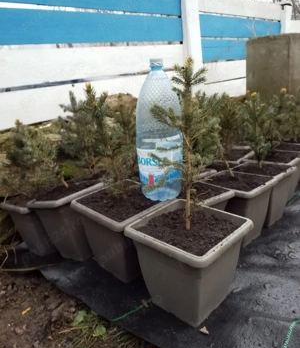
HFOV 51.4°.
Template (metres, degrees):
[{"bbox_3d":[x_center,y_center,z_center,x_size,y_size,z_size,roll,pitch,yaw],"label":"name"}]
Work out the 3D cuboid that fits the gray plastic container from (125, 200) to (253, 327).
[{"bbox_3d":[0.086,0.195,0.683,0.196,0.192,0.196,15,26,41],"label":"gray plastic container"}]

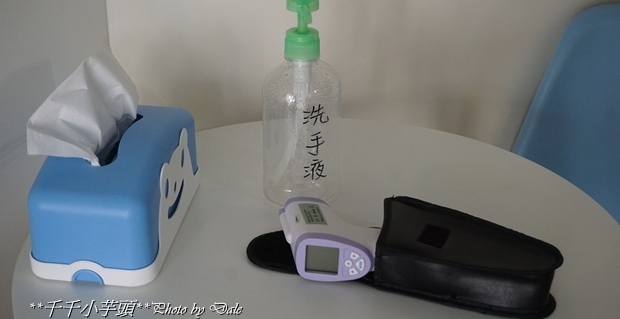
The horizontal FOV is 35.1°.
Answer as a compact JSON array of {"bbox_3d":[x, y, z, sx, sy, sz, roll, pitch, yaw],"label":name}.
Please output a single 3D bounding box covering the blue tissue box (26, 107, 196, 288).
[{"bbox_3d":[-0.192,0.028,0.987,0.122,0.084,0.219,4,27,6],"label":"blue tissue box"}]

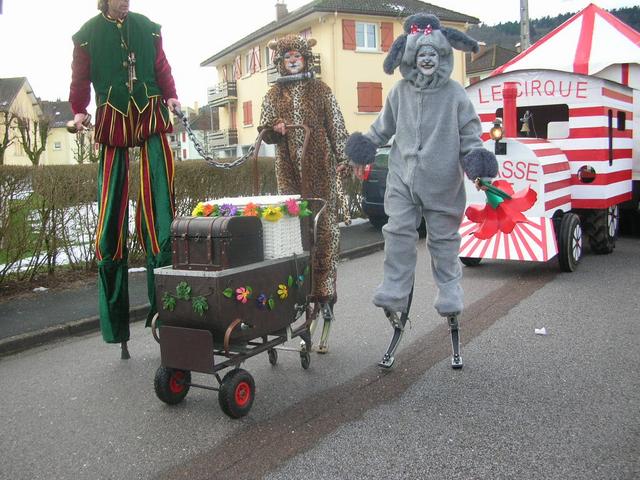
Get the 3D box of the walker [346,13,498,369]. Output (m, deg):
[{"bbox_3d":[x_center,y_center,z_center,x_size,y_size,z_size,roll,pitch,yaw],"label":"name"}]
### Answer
[{"bbox_3d":[0.640,-0.256,4.040,0.880,2.200,0.580,1,8,13],"label":"walker"}]

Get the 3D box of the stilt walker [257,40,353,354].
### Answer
[{"bbox_3d":[-0.092,-0.272,4.402,0.600,2.160,0.550,0,8,9],"label":"stilt walker"}]

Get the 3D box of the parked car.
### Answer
[{"bbox_3d":[2.439,-1.017,11.736,1.720,1.480,4.100,4,9,30],"label":"parked car"}]

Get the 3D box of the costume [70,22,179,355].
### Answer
[{"bbox_3d":[-1.348,-0.391,4.485,0.700,2.220,0.550,-2,8,-9],"label":"costume"}]

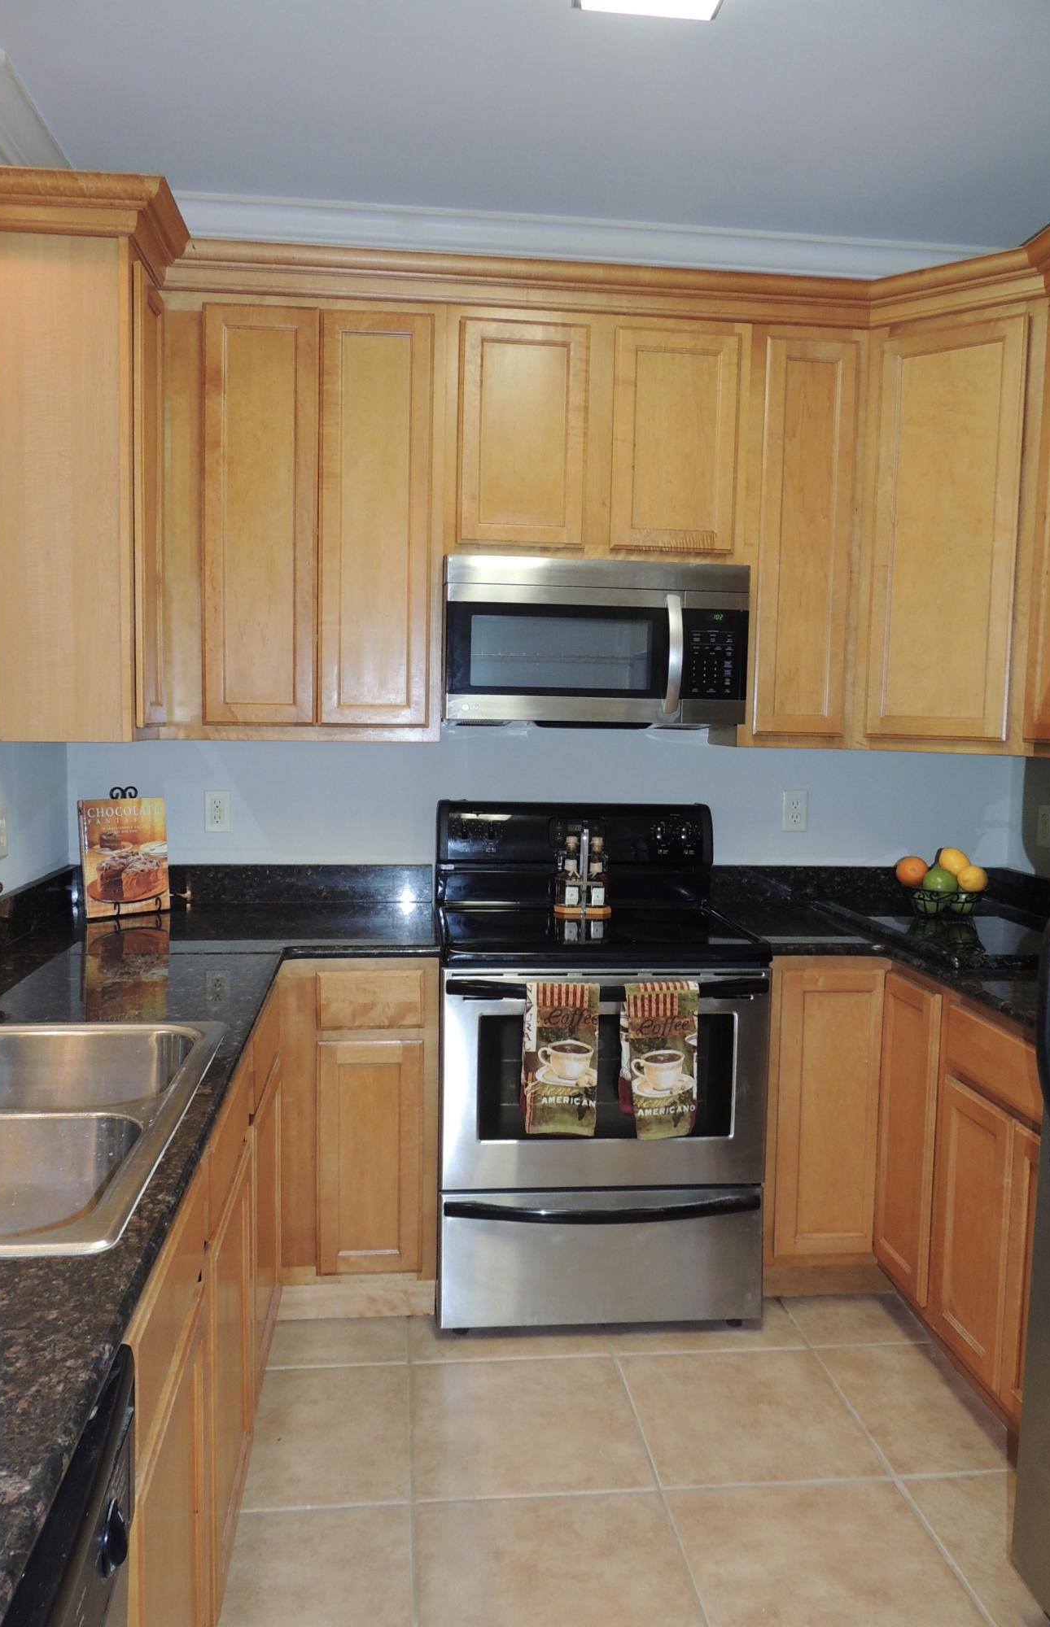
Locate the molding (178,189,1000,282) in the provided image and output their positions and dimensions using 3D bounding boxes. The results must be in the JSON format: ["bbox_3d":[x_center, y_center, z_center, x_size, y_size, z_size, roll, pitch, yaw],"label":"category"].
[{"bbox_3d":[0.140,-1.547,3.040,2.570,0.087,0.087,0,4,-6],"label":"molding"}]

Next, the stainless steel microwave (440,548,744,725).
[{"bbox_3d":[0.164,-0.433,2.970,0.758,0.408,0.400,0,4,-6],"label":"stainless steel microwave"}]

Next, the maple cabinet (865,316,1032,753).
[{"bbox_3d":[1.045,-0.688,2.803,0.340,1.002,0.025,5,6,37],"label":"maple cabinet"}]

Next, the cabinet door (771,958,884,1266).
[{"bbox_3d":[0.720,0.717,2.691,0.254,0.702,0.026,0,4,-6],"label":"cabinet door"}]

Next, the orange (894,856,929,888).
[{"bbox_3d":[0.993,0.150,2.904,0.084,0.083,0.084,1,5,-6],"label":"orange"}]

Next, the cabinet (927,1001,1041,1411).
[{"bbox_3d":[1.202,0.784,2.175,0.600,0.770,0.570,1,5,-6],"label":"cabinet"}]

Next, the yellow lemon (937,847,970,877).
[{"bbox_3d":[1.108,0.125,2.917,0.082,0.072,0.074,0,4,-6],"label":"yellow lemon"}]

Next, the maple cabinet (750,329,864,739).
[{"bbox_3d":[0.720,-0.703,2.905,0.238,1.002,0.025,1,5,-6],"label":"maple cabinet"}]

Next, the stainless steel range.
[{"bbox_3d":[0.161,0.588,2.888,0.760,1.190,0.690,1,5,-6],"label":"stainless steel range"}]

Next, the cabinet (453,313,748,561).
[{"bbox_3d":[0.168,-0.939,2.978,0.755,0.595,0.330,1,5,-6],"label":"cabinet"}]

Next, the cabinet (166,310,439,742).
[{"bbox_3d":[-0.542,-0.721,2.914,0.651,1.068,0.323,0,4,-6],"label":"cabinet"}]

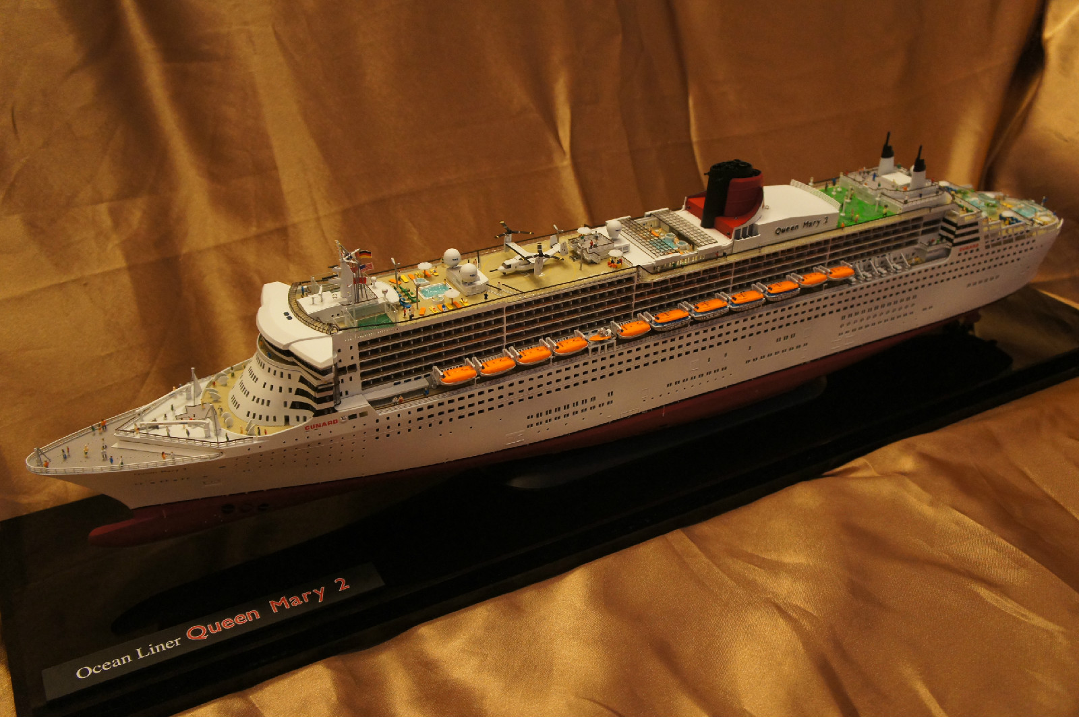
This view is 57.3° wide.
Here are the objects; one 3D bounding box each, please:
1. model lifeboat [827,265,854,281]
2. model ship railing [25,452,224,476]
[{"bbox_3d":[0.236,-0.067,0.775,0.026,0.009,0.011,-15,36,-24],"label":"model lifeboat"},{"bbox_3d":[-0.245,0.062,0.582,0.108,0.004,0.013,-1,32,-4],"label":"model ship railing"}]

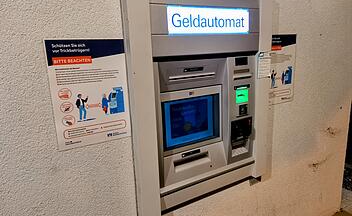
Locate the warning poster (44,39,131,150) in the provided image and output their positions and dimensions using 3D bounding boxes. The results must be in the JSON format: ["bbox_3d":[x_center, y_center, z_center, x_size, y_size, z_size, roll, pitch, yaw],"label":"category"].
[{"bbox_3d":[-0.328,-0.056,1.046,0.297,0.420,0.008,-10,15,-30],"label":"warning poster"}]

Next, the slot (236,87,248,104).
[{"bbox_3d":[0.362,-0.066,1.440,0.080,0.085,0.030,-10,15,-30],"label":"slot"}]

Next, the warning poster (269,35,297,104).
[{"bbox_3d":[0.646,-0.227,1.625,0.297,0.420,0.008,-10,15,-30],"label":"warning poster"}]

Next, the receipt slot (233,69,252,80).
[{"bbox_3d":[0.363,-0.179,1.430,0.127,0.048,0.025,-10,15,-30],"label":"receipt slot"}]

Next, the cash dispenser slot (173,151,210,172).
[{"bbox_3d":[0.085,0.276,1.380,0.218,0.052,0.050,-10,15,-30],"label":"cash dispenser slot"}]

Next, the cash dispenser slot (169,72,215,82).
[{"bbox_3d":[0.085,-0.151,1.292,0.268,0.022,0.025,-10,15,-30],"label":"cash dispenser slot"}]

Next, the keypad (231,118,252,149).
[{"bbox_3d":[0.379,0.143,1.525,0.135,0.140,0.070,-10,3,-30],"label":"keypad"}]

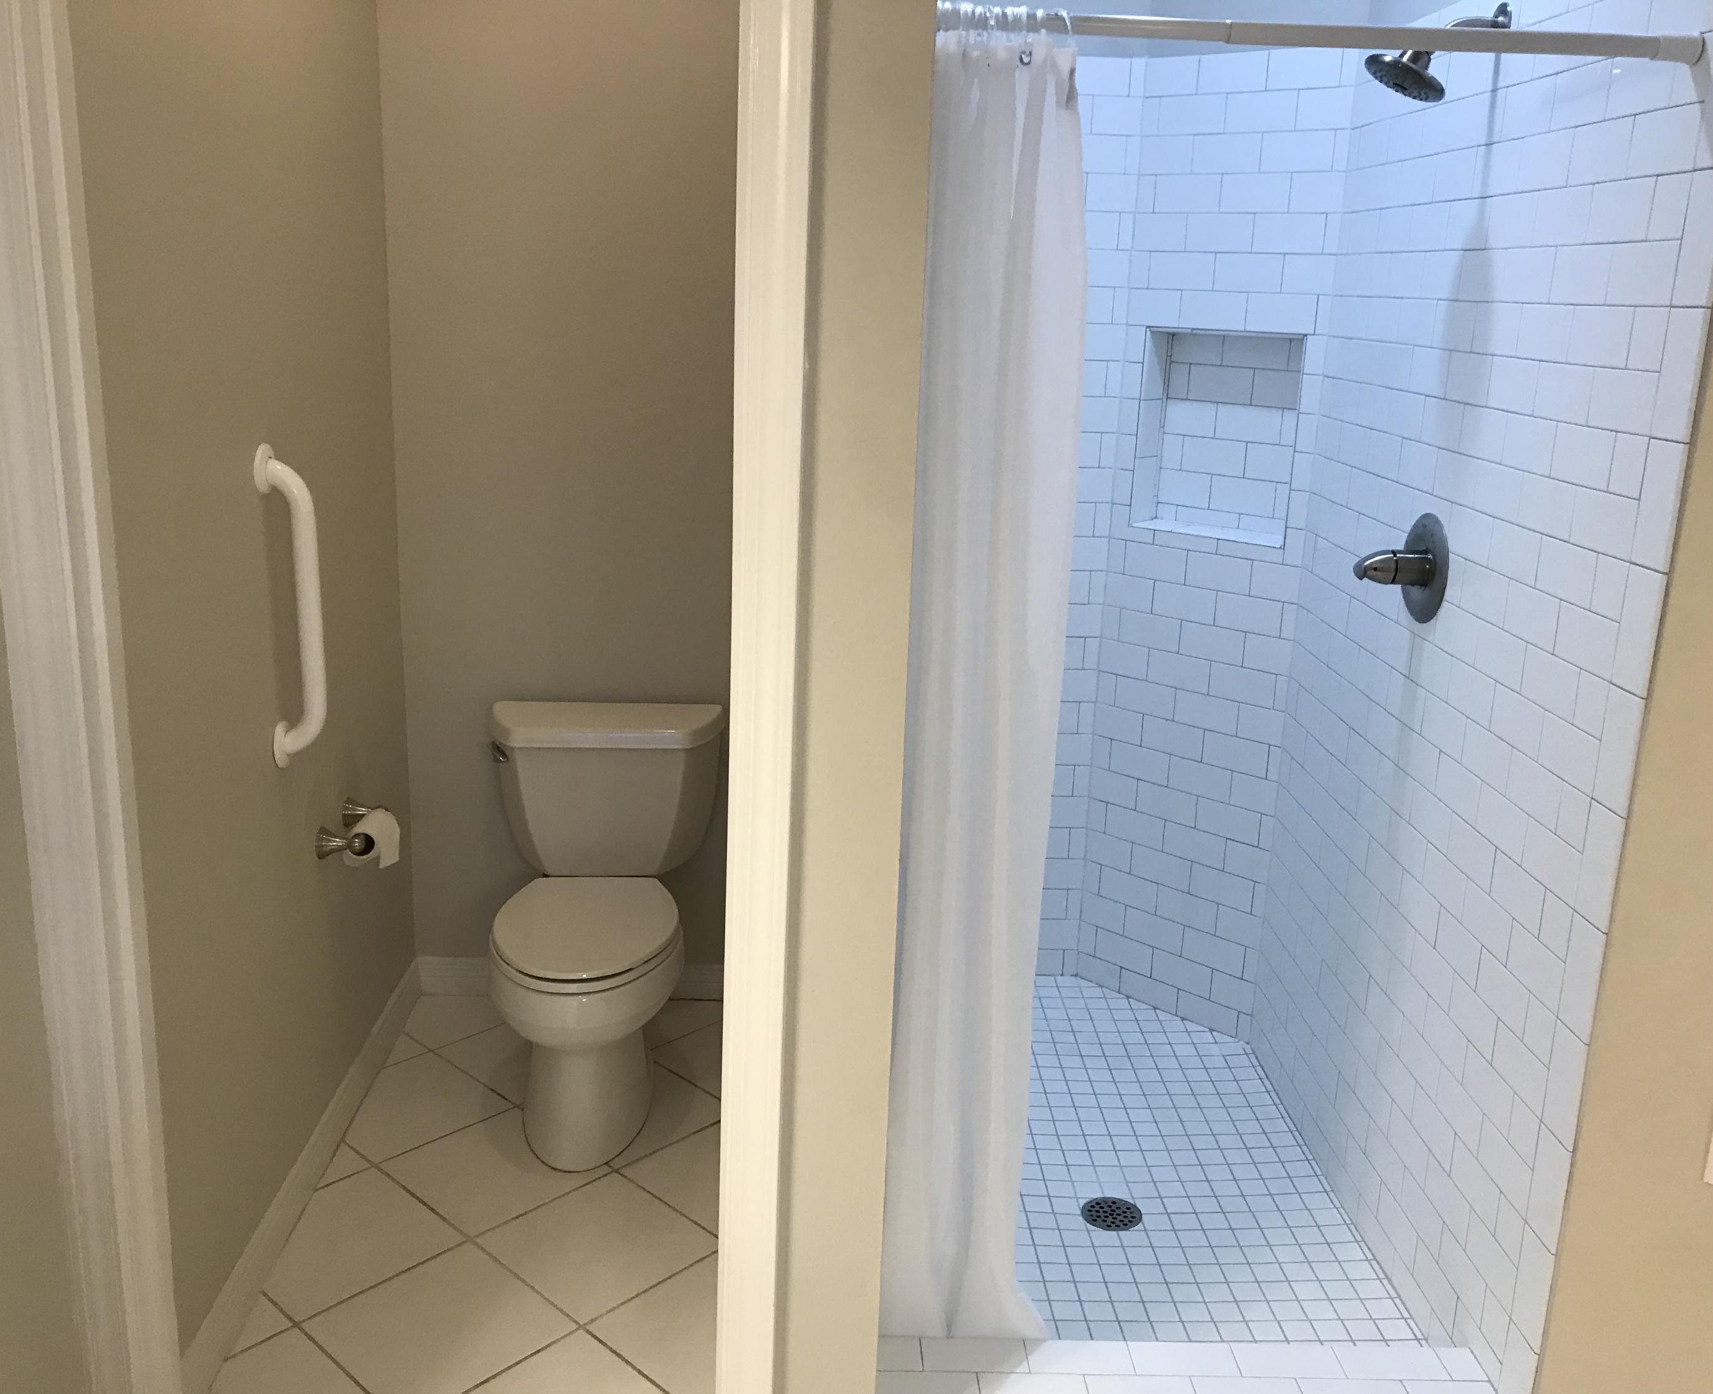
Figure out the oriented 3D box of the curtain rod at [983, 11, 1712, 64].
[{"bbox_3d":[0.531,-0.765,1.734,0.905,0.032,0.032,1,15,-2],"label":"curtain rod"}]

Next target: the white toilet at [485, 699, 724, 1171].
[{"bbox_3d":[-0.504,0.443,2.966,0.465,0.708,0.703,1,15,-2],"label":"white toilet"}]

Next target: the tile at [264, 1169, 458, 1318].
[{"bbox_3d":[-0.875,0.921,2.542,0.303,0.010,0.303,15,20,41],"label":"tile"}]

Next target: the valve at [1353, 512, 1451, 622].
[{"bbox_3d":[0.889,-0.216,2.500,0.118,0.180,0.178,1,15,-2],"label":"valve"}]

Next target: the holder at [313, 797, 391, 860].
[{"bbox_3d":[-0.927,0.243,2.791,0.082,0.058,0.222,2,14,-3],"label":"holder"}]

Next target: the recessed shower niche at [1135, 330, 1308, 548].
[{"bbox_3d":[0.797,-0.566,3.245,0.376,0.434,0.095,15,20,41],"label":"recessed shower niche"}]

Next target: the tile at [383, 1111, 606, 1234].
[{"bbox_3d":[-0.665,0.876,2.776,0.305,0.010,0.305,15,19,41],"label":"tile"}]

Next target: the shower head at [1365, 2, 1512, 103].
[{"bbox_3d":[0.867,-0.971,2.260,0.205,0.147,0.135,1,15,-2],"label":"shower head"}]

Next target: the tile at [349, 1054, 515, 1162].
[{"bbox_3d":[-0.892,0.815,2.979,0.305,0.010,0.305,15,19,41],"label":"tile"}]

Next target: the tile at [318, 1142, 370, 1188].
[{"bbox_3d":[-0.964,0.862,2.751,0.116,0.010,0.116,15,20,41],"label":"tile"}]

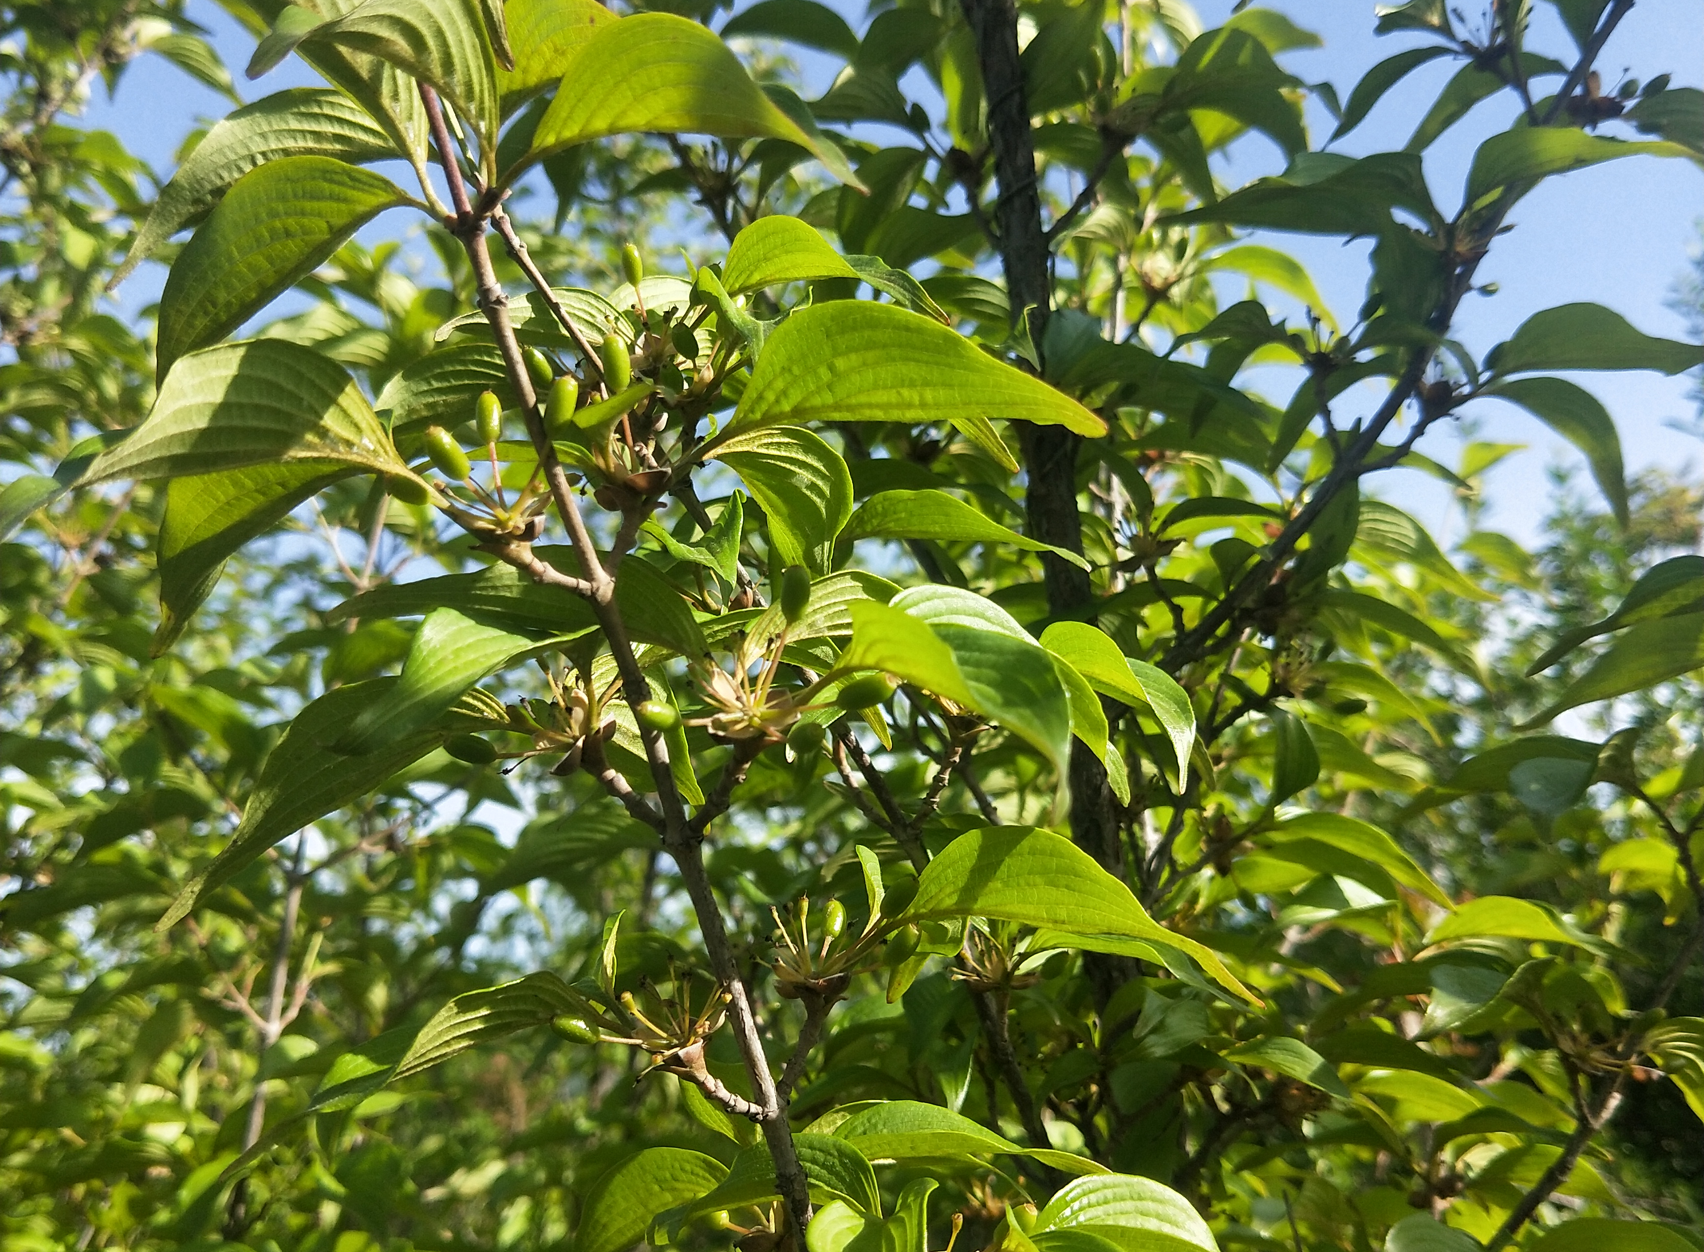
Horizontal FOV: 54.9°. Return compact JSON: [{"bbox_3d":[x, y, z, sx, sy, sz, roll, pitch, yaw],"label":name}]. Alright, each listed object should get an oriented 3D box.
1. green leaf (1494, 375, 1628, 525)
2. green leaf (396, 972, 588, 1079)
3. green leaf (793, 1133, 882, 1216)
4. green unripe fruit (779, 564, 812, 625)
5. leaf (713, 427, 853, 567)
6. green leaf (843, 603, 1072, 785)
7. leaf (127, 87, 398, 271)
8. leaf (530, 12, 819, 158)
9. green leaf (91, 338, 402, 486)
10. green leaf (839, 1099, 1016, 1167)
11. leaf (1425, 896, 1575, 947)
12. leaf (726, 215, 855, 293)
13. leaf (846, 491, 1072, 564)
[{"bbox_3d":[0.297,-0.074,0.690,0.074,0.028,0.028,37,-12,-12],"label":"green leaf"},{"bbox_3d":[-0.099,0.110,0.450,0.068,0.018,0.034,-19,-29,17],"label":"green leaf"},{"bbox_3d":[-0.006,0.153,0.460,0.033,0.022,0.024,25,-6,-6],"label":"green leaf"},{"bbox_3d":[-0.014,-0.008,0.400,0.007,0.014,0.007,7,-6,0],"label":"green unripe fruit"},{"bbox_3d":[-0.018,-0.035,0.445,0.046,0.025,0.032,48,-19,-21],"label":"leaf"},{"bbox_3d":[0.025,0.016,0.400,0.068,0.024,0.040,30,27,26],"label":"green leaf"},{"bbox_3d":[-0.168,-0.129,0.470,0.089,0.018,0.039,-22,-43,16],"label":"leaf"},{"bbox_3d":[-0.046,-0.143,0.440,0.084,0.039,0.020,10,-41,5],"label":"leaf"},{"bbox_3d":[-0.158,-0.056,0.430,0.081,0.037,0.027,-1,6,-8],"label":"green leaf"},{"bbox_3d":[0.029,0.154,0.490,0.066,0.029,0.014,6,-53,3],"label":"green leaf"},{"bbox_3d":[0.251,0.115,0.630,0.063,0.016,0.028,12,11,-6],"label":"leaf"},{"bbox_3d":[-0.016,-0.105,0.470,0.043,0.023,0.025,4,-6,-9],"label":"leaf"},{"bbox_3d":[0.031,-0.028,0.470,0.067,0.014,0.034,10,6,9],"label":"leaf"}]

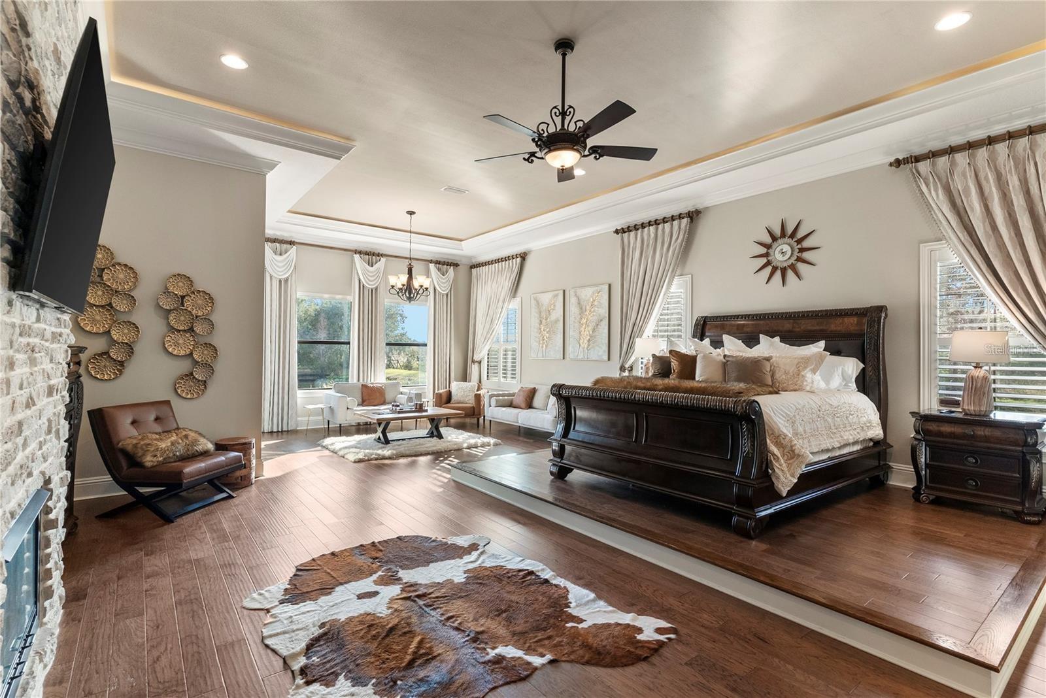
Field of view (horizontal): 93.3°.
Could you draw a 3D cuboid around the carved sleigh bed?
[{"bbox_3d":[1.941,0.453,5.003,2.600,1.803,2.206,1,-1,-38],"label":"carved sleigh bed"}]

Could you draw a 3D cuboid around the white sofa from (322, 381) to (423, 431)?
[{"bbox_3d":[-2.776,1.072,9.166,1.576,0.867,0.847,1,-1,-38],"label":"white sofa"}]

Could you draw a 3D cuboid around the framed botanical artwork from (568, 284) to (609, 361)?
[{"bbox_3d":[1.088,-0.428,8.190,0.050,1.210,0.904,1,-1,-38],"label":"framed botanical artwork"}]

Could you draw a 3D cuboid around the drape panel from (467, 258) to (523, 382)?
[{"bbox_3d":[-0.636,-0.115,10.315,0.217,3.290,1.950,1,-1,-38],"label":"drape panel"}]

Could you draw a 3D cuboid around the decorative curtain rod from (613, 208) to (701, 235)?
[{"bbox_3d":[1.899,-1.817,7.143,0.138,0.118,1.537,1,-1,-38],"label":"decorative curtain rod"}]

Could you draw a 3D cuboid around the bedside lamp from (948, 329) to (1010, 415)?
[{"bbox_3d":[3.862,0.191,4.191,0.380,0.713,0.380,1,-1,-38],"label":"bedside lamp"}]

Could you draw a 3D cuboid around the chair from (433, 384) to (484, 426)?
[{"bbox_3d":[-1.195,1.096,9.733,0.883,0.795,0.817,1,-1,5],"label":"chair"}]

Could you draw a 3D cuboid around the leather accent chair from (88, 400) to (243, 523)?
[{"bbox_3d":[-3.240,0.995,4.557,0.916,0.896,0.778,0,-1,8],"label":"leather accent chair"}]

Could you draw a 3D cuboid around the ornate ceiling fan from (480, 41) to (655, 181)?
[{"bbox_3d":[0.314,-1.869,3.807,1.468,1.024,1.468,1,-1,-38],"label":"ornate ceiling fan"}]

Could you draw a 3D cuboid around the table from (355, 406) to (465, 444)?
[{"bbox_3d":[-1.800,1.237,7.888,1.448,0.443,0.887,1,-1,-38],"label":"table"}]

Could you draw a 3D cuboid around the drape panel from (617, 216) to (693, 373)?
[{"bbox_3d":[1.868,-0.173,7.115,0.197,3.250,1.261,1,-1,-38],"label":"drape panel"}]

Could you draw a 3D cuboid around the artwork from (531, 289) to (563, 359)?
[{"bbox_3d":[0.443,-0.425,9.021,0.050,1.227,0.896,1,-1,-38],"label":"artwork"}]

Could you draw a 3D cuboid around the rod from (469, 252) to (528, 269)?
[{"bbox_3d":[-0.534,-1.806,10.200,0.120,0.100,2.074,1,-1,-38],"label":"rod"}]

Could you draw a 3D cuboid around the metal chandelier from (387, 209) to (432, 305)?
[{"bbox_3d":[-1.887,-1.529,8.283,0.713,1.536,0.713,1,-1,-38],"label":"metal chandelier"}]

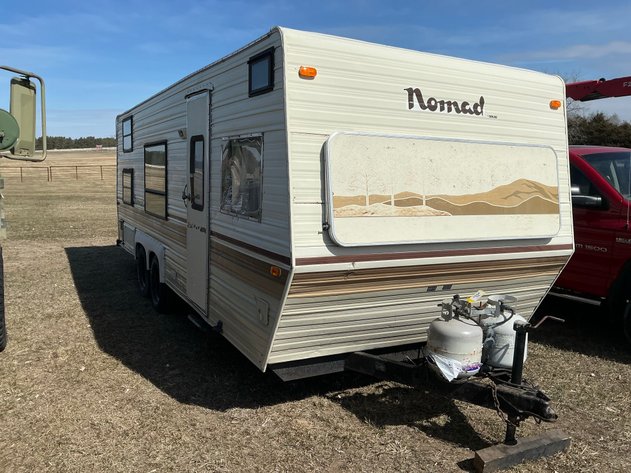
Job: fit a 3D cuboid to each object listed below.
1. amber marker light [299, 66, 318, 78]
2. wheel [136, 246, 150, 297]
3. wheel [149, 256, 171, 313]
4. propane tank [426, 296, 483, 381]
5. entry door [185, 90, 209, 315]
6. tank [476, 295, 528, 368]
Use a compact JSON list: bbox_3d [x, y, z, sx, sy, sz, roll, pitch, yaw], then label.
[{"bbox_3d":[-0.031,-0.898,2.779,0.105,0.050,0.035,-2,-1,-29],"label":"amber marker light"},{"bbox_3d":[-2.141,0.431,6.630,0.200,0.670,0.670,-2,8,-29],"label":"wheel"},{"bbox_3d":[-1.725,0.536,5.884,0.200,0.670,0.670,-2,8,-29],"label":"wheel"},{"bbox_3d":[0.824,0.600,3.022,0.315,0.440,0.315,2,7,0],"label":"propane tank"},{"bbox_3d":[-0.976,-0.280,4.245,0.050,1.780,0.630,-2,8,-29],"label":"entry door"},{"bbox_3d":[1.167,0.589,3.212,0.315,0.440,0.315,-2,8,-29],"label":"tank"}]

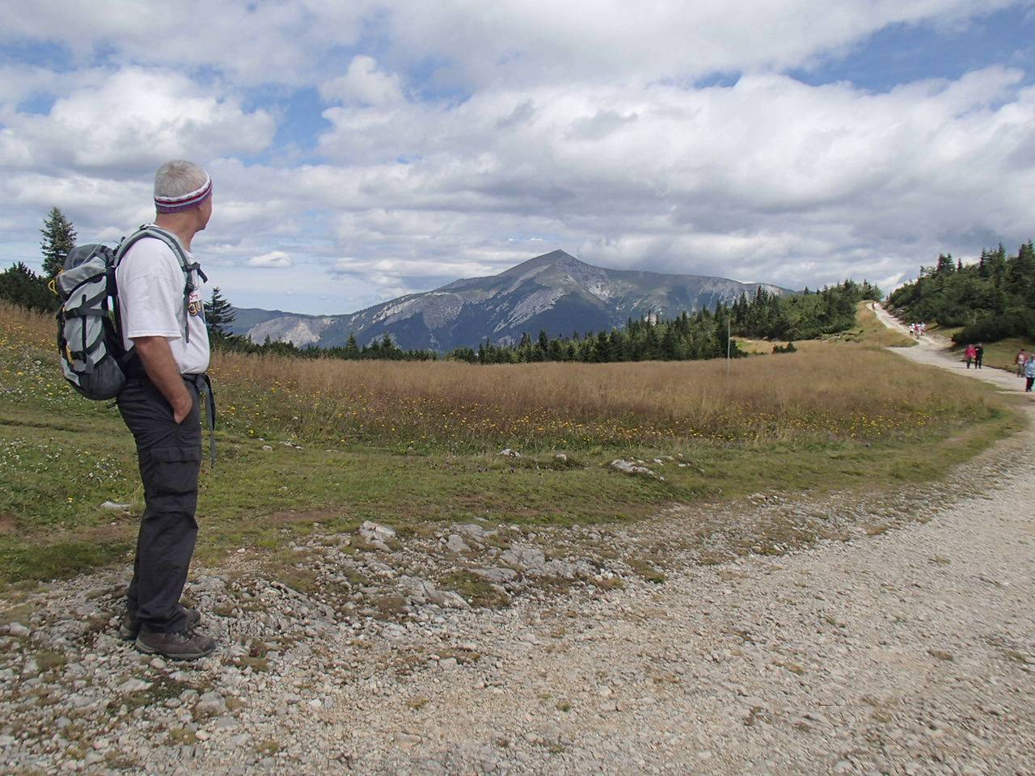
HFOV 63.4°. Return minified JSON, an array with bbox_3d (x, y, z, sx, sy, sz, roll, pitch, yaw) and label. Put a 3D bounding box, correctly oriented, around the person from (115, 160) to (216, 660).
[{"bbox_3d":[-1.260,0.090,3.020,0.370,1.780,0.540,-1,6,-8],"label":"person"}]

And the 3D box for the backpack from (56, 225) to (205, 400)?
[{"bbox_3d":[-1.390,-0.270,2.990,0.430,0.600,0.360,-5,7,-7],"label":"backpack"}]

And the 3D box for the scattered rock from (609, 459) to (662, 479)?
[{"bbox_3d":[1.130,0.800,8.100,0.520,0.160,0.340,3,7,25],"label":"scattered rock"}]

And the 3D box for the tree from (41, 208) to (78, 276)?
[{"bbox_3d":[-19.200,-5.500,35.000,1.700,4.000,1.700,0,6,0],"label":"tree"}]

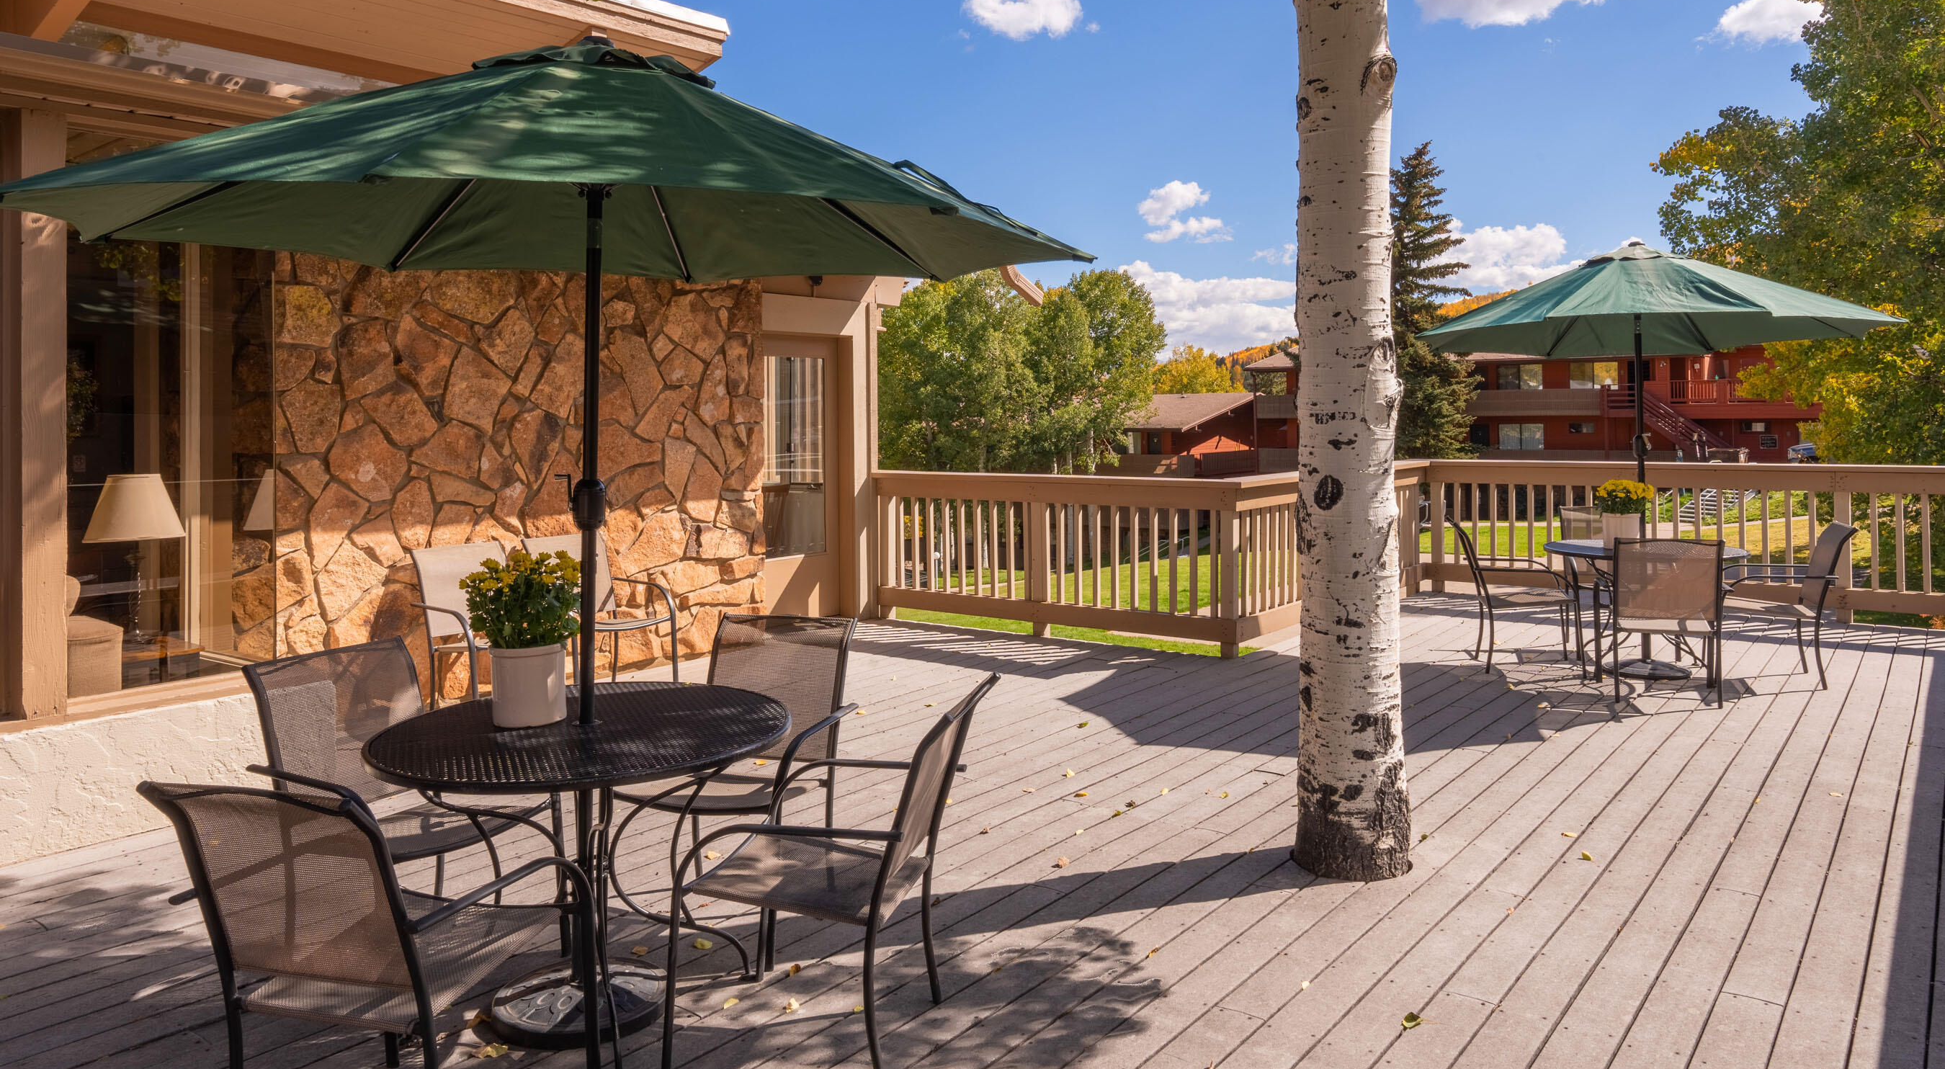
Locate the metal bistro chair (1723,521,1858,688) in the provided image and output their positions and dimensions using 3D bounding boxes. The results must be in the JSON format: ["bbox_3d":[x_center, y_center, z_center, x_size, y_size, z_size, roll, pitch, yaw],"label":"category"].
[{"bbox_3d":[4.528,0.374,6.990,0.700,0.859,0.568,2,5,23],"label":"metal bistro chair"}]

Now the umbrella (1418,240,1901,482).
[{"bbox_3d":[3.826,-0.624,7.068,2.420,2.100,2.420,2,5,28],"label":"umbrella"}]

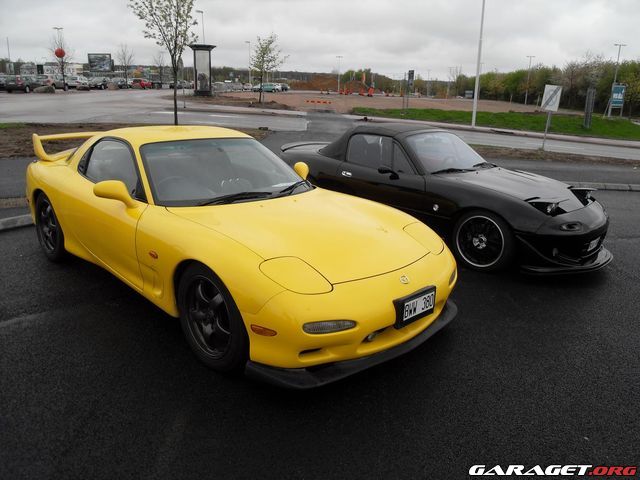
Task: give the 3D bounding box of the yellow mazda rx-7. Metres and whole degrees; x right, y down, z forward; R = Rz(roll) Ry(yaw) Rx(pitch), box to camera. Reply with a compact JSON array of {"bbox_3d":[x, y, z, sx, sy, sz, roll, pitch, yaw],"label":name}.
[{"bbox_3d":[-0.905,-0.278,4.214,4.240,1.230,1.780,18,22,42],"label":"yellow mazda rx-7"}]

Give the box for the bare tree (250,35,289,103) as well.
[{"bbox_3d":[-4.004,-13.733,41.870,2.900,5.300,2.900,2,17,0],"label":"bare tree"}]

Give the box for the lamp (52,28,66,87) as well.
[{"bbox_3d":[-32.394,-22.788,64.990,1.300,7.240,0.400,2,16,0],"label":"lamp"}]

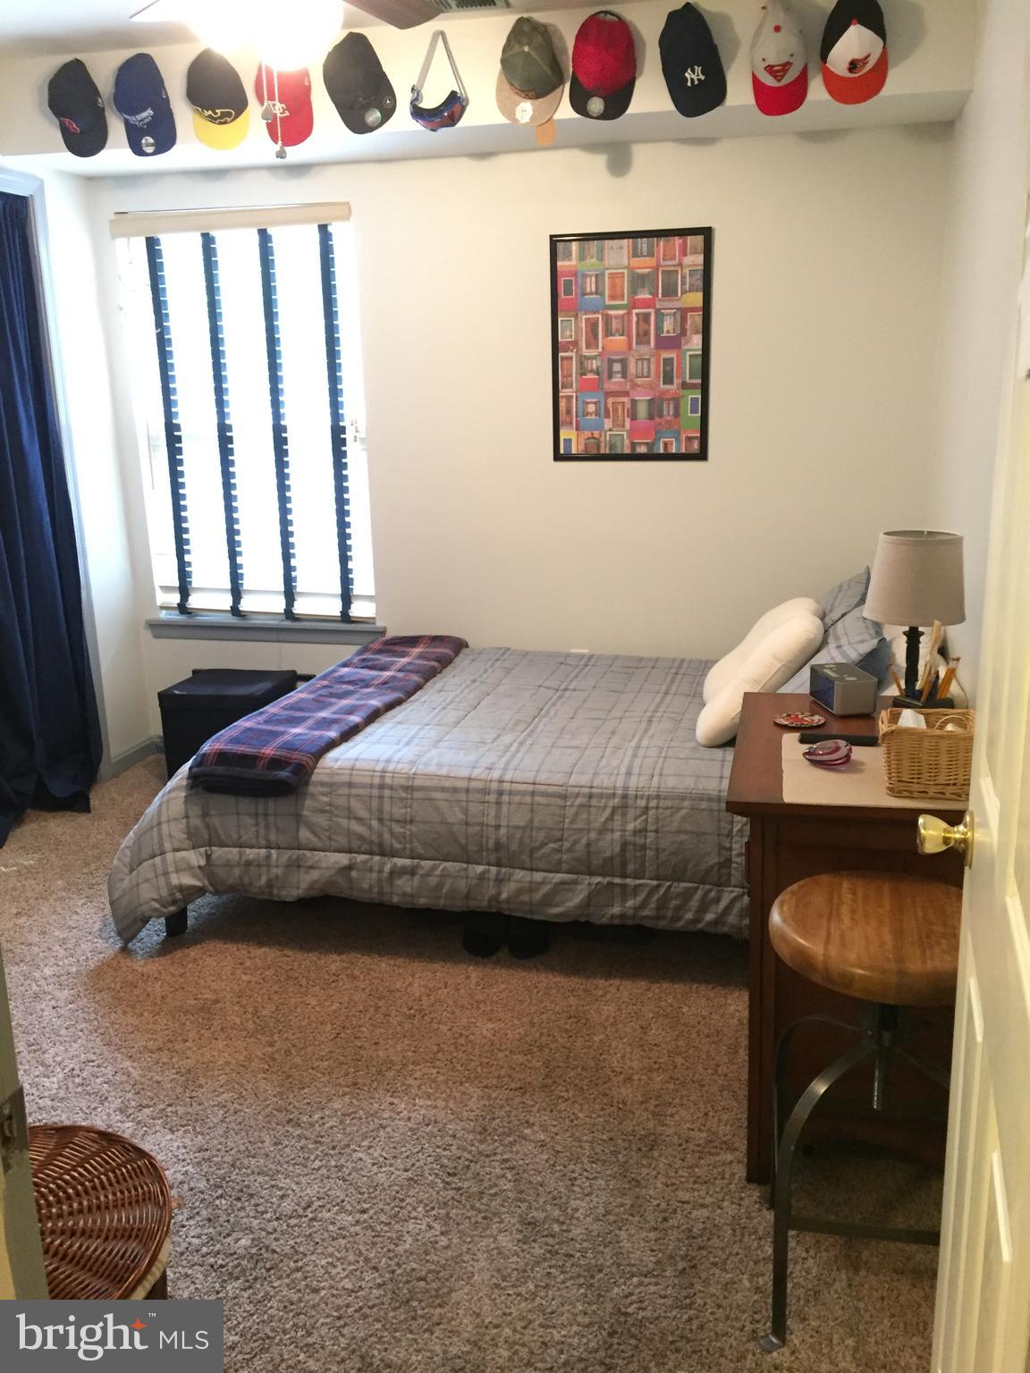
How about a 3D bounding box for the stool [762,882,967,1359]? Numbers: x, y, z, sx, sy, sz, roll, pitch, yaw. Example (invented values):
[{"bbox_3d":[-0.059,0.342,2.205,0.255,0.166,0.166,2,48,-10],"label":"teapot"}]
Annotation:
[{"bbox_3d":[0.573,0.652,1.781,0.370,0.650,0.370,2,15,12],"label":"stool"}]

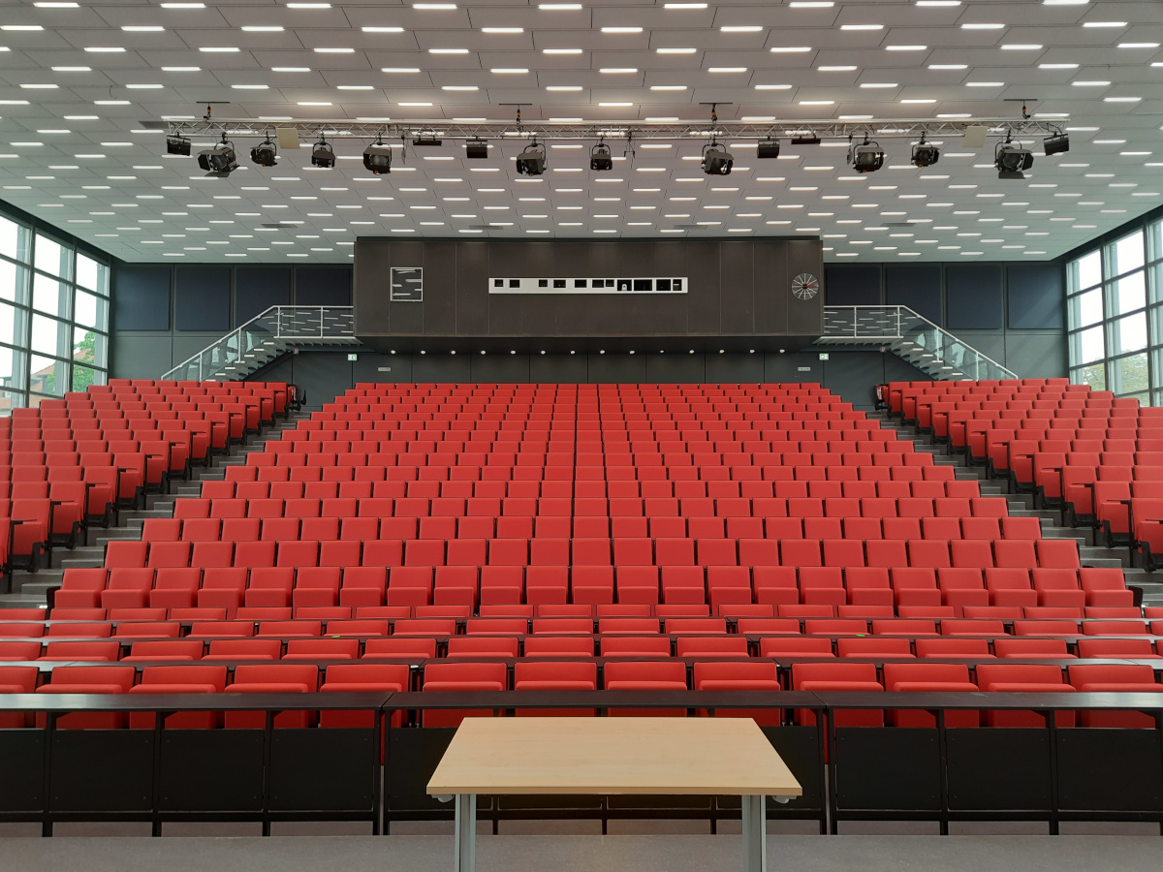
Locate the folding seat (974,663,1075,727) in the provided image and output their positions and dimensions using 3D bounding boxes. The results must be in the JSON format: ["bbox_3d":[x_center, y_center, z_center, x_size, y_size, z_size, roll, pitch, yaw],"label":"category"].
[{"bbox_3d":[2.795,1.809,5.041,0.525,0.700,0.330,0,-4,3],"label":"folding seat"}]

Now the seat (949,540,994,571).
[{"bbox_3d":[5.026,1.750,10.262,0.510,0.830,0.420,0,-4,0],"label":"seat"}]

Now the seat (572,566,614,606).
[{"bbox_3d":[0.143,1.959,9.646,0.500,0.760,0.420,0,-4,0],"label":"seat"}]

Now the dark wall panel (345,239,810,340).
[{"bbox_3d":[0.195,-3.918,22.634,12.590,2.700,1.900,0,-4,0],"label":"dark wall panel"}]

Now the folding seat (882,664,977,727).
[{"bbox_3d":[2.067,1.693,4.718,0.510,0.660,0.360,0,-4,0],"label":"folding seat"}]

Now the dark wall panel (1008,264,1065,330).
[{"bbox_3d":[13.838,-4.212,24.602,1.680,1.930,0.100,0,-4,0],"label":"dark wall panel"}]

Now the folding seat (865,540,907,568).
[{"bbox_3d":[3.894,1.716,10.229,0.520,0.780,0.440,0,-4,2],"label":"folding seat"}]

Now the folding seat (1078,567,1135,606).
[{"bbox_3d":[6.172,1.963,9.434,0.510,0.780,0.420,0,-4,0],"label":"folding seat"}]

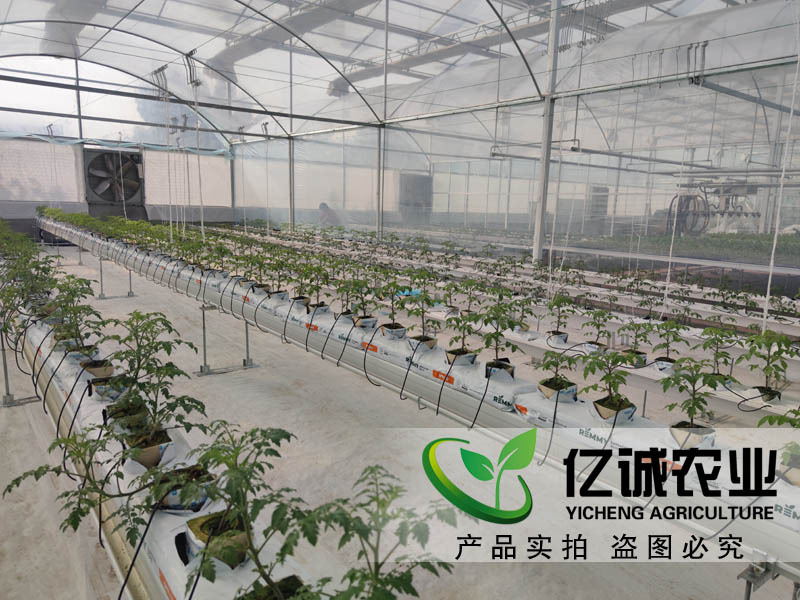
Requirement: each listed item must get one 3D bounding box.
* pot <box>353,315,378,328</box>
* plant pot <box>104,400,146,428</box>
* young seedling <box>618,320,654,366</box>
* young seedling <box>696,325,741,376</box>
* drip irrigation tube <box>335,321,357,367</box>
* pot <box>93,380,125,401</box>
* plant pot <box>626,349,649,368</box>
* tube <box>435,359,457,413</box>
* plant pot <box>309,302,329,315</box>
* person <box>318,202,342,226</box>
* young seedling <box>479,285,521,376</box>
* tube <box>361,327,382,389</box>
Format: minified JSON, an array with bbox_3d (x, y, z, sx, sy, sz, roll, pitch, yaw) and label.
[{"bbox_3d":[-0.198,0.133,3.072,0.100,0.061,0.100,-6,13,-38],"label":"pot"},{"bbox_3d":[-0.825,0.364,1.690,0.100,0.061,0.100,-6,13,-38],"label":"plant pot"},{"bbox_3d":[1.366,0.253,3.211,0.139,0.235,0.139,-6,13,-38],"label":"young seedling"},{"bbox_3d":[1.663,0.267,2.864,0.215,0.258,0.215,8,12,30],"label":"young seedling"},{"bbox_3d":[-0.290,0.238,3.057,0.120,0.267,0.040,-6,13,-38],"label":"drip irrigation tube"},{"bbox_3d":[-0.989,0.309,1.903,0.100,0.061,0.100,-6,13,-38],"label":"pot"},{"bbox_3d":[1.354,0.333,3.196,0.105,0.064,0.105,-6,13,-38],"label":"plant pot"},{"bbox_3d":[0.211,0.378,2.437,0.120,0.251,0.040,-6,13,-38],"label":"tube"},{"bbox_3d":[-0.500,0.065,3.428,0.105,0.064,0.105,-6,13,-38],"label":"plant pot"},{"bbox_3d":[-1.952,-2.056,15.550,0.600,1.290,0.520,-2,11,-21],"label":"person"},{"bbox_3d":[0.405,0.136,2.257,0.126,0.372,0.126,-6,13,-38],"label":"young seedling"},{"bbox_3d":[-0.134,0.275,2.749,0.095,0.245,0.240,1,10,-3],"label":"tube"}]

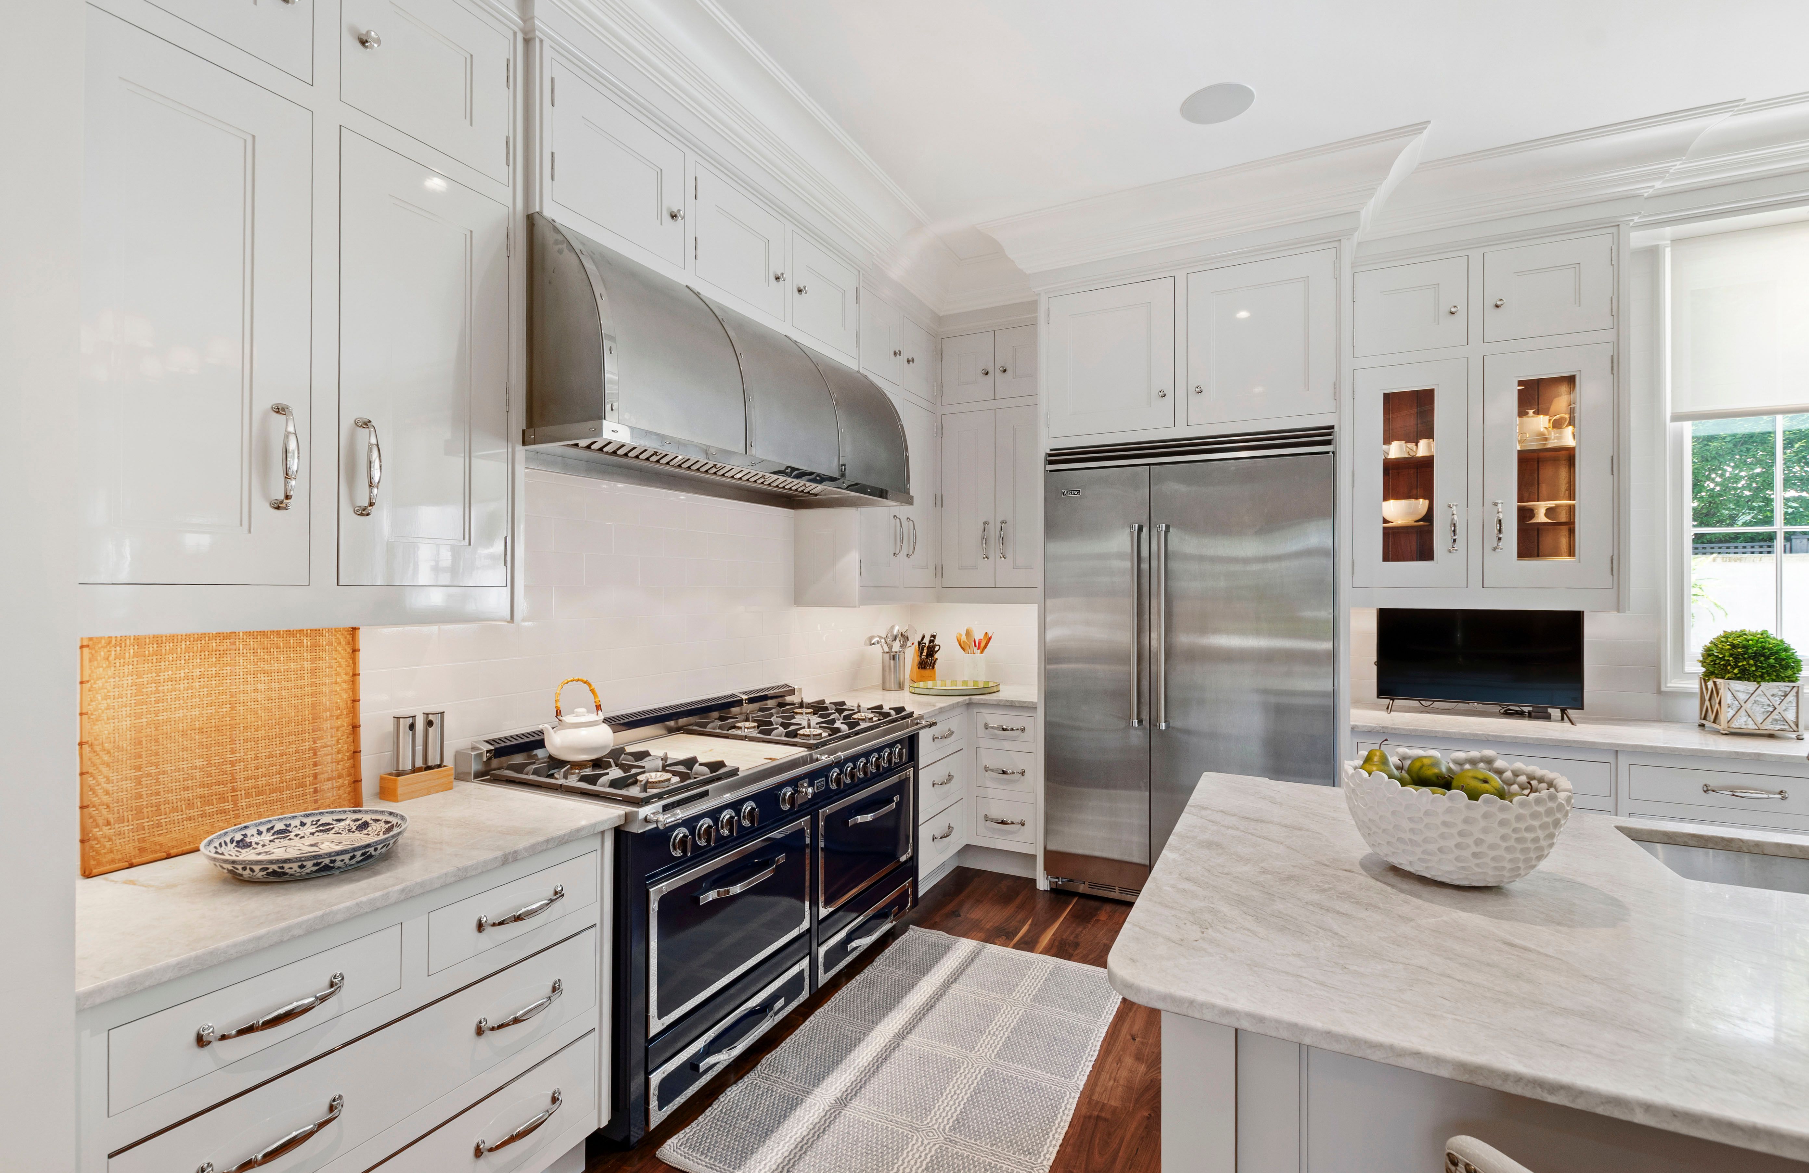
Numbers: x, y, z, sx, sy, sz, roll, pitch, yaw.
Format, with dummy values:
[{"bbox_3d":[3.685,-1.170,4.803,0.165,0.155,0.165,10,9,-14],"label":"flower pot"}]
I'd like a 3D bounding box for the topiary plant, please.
[{"bbox_3d":[3.409,0.276,3.035,0.280,0.200,0.280,0,0,28],"label":"topiary plant"}]

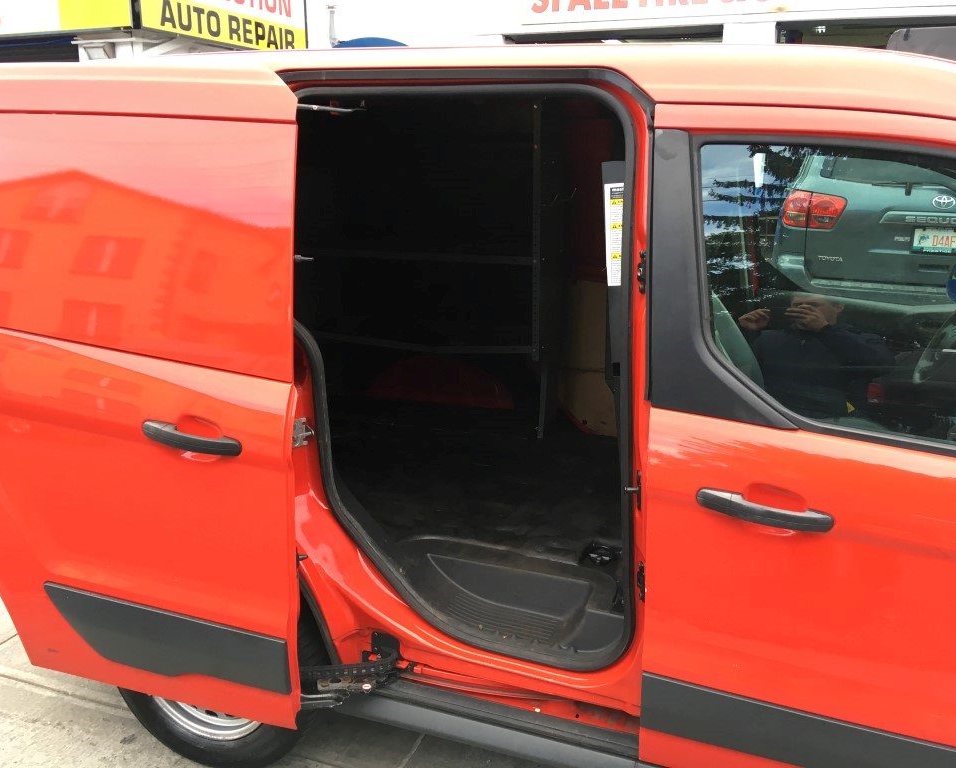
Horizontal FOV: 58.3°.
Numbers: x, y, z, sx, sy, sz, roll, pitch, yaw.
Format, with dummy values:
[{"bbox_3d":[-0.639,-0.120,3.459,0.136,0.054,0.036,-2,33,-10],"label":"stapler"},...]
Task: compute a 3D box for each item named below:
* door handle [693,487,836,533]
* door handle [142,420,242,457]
[{"bbox_3d":[0.522,0.230,1.567,0.238,0.036,0.047,8,18,17],"label":"door handle"},{"bbox_3d":[-0.600,0.113,1.774,0.238,0.036,0.047,8,18,17],"label":"door handle"}]

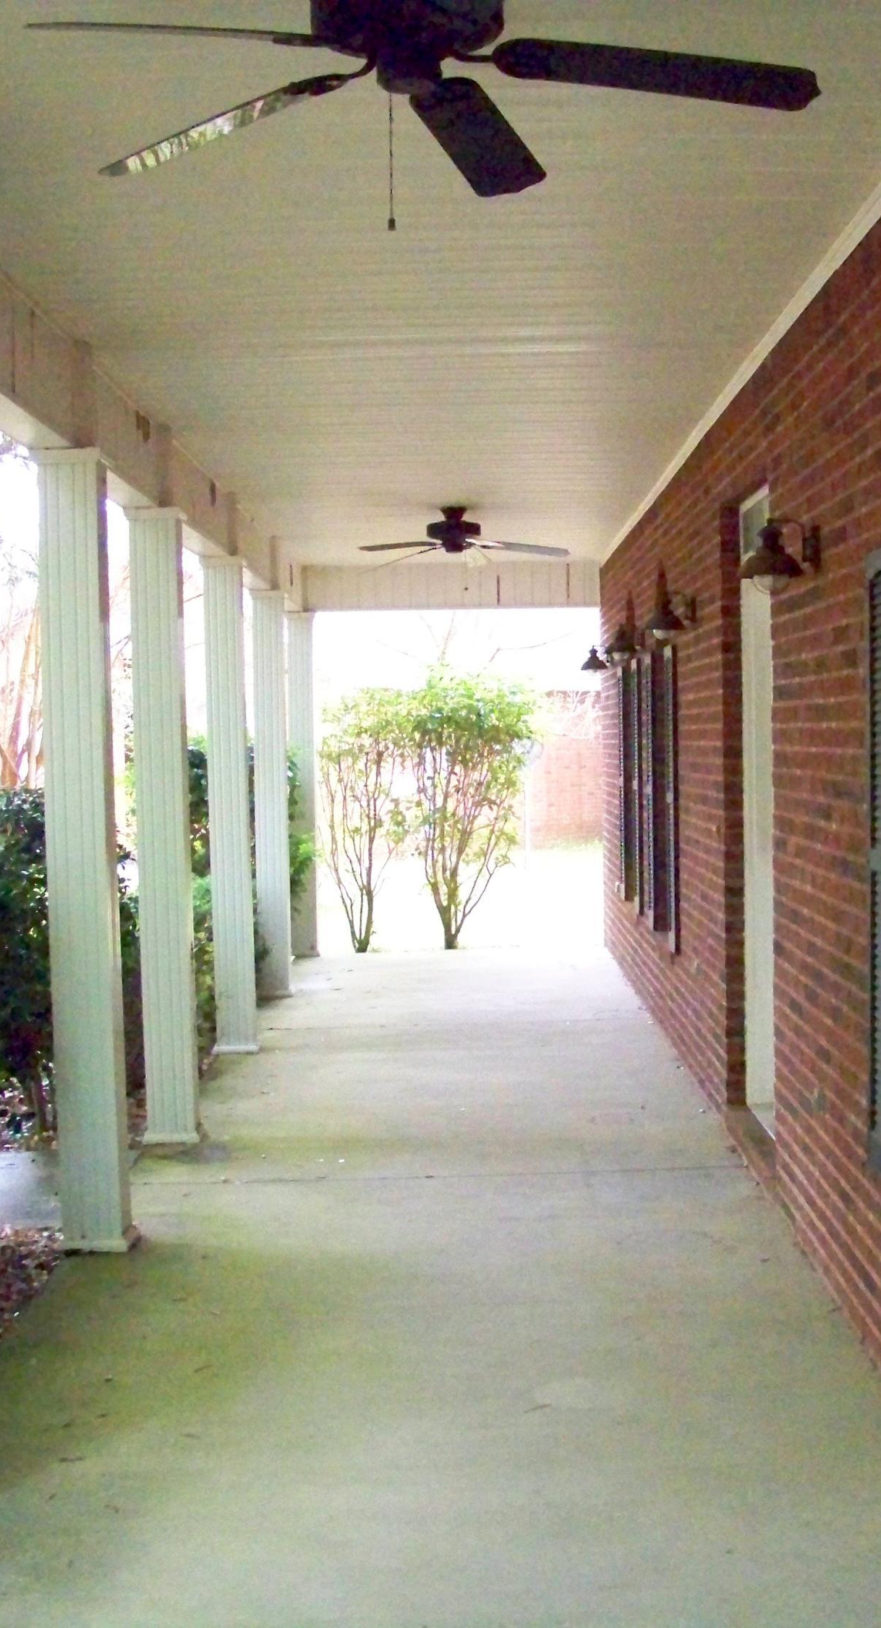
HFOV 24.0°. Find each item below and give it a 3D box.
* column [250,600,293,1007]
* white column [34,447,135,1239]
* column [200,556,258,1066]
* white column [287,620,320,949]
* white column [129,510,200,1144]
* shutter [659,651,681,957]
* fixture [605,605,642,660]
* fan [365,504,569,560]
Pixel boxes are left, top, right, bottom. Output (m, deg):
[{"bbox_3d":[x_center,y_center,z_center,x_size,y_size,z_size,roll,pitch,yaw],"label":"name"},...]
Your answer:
[{"bbox_3d":[-1.107,-0.134,13.658,0.236,2.670,0.236,-1,2,1],"label":"column"},{"bbox_3d":[-1.192,0.119,6.962,0.236,2.670,0.236,-1,2,1],"label":"white column"},{"bbox_3d":[-1.137,-0.054,11.275,0.236,2.670,0.236,-1,2,1],"label":"column"},{"bbox_3d":[-1.055,-0.227,16.158,0.236,2.670,0.236,-1,2,1],"label":"white column"},{"bbox_3d":[-1.167,0.045,8.808,0.236,2.670,0.236,-1,2,1],"label":"white column"},{"bbox_3d":[1.178,-0.078,10.566,0.045,1.570,0.350,-1,2,1],"label":"shutter"},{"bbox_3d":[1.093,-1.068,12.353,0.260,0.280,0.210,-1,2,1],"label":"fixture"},{"bbox_3d":[0.103,-1.620,11.944,1.270,0.340,1.270,-1,2,1],"label":"fan"}]

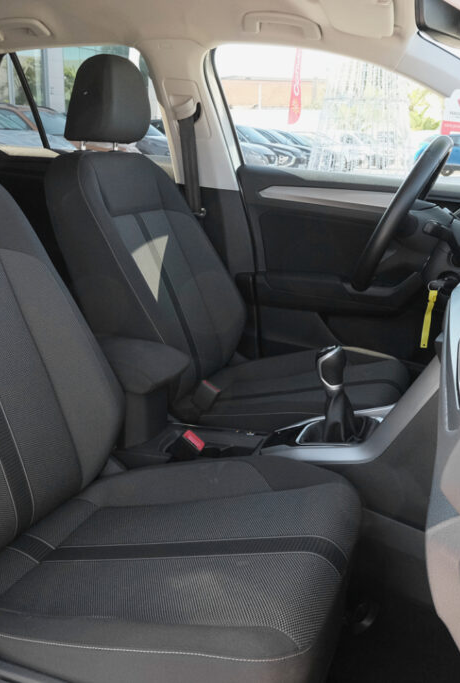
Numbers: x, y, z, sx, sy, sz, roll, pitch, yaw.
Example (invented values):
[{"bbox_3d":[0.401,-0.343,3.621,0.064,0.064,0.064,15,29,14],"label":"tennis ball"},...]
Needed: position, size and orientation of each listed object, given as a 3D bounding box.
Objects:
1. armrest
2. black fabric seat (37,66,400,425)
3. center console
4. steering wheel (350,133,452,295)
[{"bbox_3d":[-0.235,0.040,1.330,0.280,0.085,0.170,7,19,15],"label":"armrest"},{"bbox_3d":[0.027,-0.172,1.578,0.850,0.950,0.520,7,19,15],"label":"black fabric seat"},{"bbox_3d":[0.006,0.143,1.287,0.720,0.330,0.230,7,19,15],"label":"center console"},{"bbox_3d":[0.383,-0.268,1.437,0.090,0.370,0.370,29,23,7],"label":"steering wheel"}]

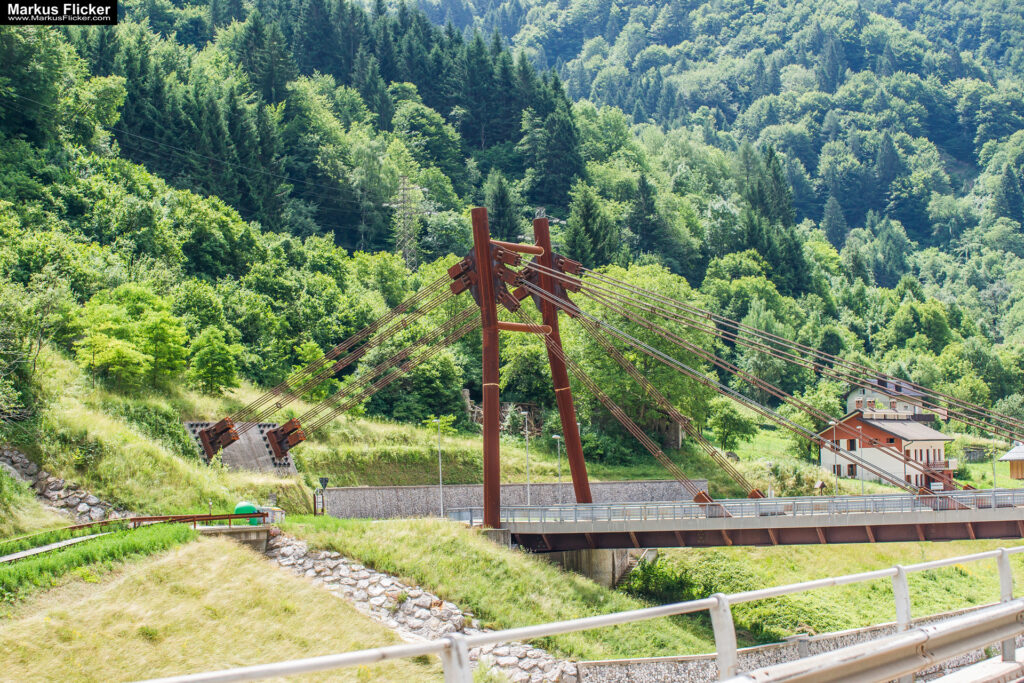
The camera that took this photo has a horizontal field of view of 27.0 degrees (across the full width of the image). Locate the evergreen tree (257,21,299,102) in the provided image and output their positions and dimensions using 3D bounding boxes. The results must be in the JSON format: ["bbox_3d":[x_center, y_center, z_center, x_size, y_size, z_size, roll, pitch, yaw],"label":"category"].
[{"bbox_3d":[-38.310,-44.980,350.000,6.560,14.700,6.560,-2,-4,0],"label":"evergreen tree"}]

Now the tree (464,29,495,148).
[{"bbox_3d":[-6.280,-47.060,400.000,6.000,21.750,6.000,-2,-4,0],"label":"tree"}]

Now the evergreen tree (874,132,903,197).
[{"bbox_3d":[109.410,-50.690,620.000,8.140,20.090,8.140,-2,-4,0],"label":"evergreen tree"}]

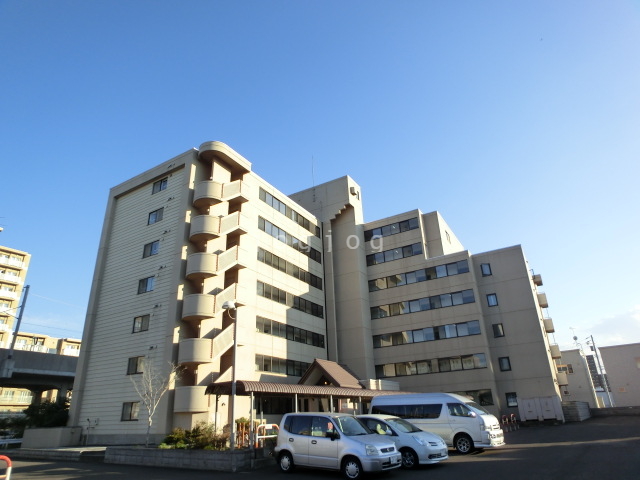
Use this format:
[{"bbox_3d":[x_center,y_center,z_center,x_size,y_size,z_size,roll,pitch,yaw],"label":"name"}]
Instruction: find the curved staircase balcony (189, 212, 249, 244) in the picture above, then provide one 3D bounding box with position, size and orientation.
[{"bbox_3d":[-7.839,-0.991,29.611,2.290,2.900,4.070,-16,-27,26],"label":"curved staircase balcony"}]

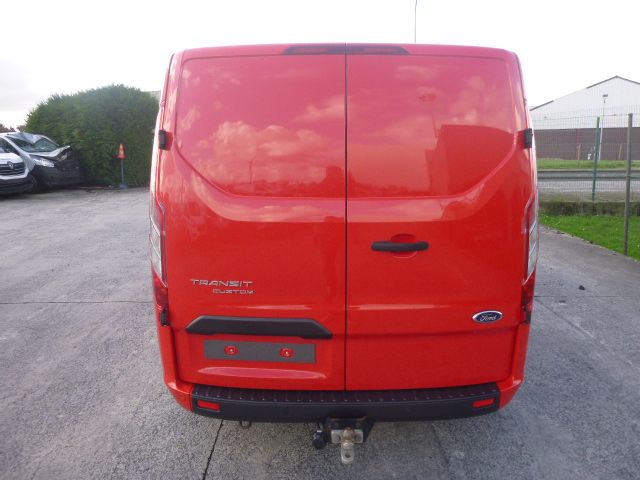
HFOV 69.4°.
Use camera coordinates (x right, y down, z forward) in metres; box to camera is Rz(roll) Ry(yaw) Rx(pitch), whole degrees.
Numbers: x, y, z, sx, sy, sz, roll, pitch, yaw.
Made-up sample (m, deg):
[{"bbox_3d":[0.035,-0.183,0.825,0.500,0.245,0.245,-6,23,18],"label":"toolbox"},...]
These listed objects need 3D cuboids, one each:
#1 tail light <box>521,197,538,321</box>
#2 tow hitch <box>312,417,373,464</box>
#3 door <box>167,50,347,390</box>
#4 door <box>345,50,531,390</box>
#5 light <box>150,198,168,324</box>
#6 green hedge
[{"bbox_3d":[1.010,0.102,2.263,0.115,0.620,0.200,0,11,0],"label":"tail light"},{"bbox_3d":[0.098,0.855,2.014,0.255,0.165,0.250,0,11,0],"label":"tow hitch"},{"bbox_3d":[-0.295,-0.058,2.099,0.830,1.500,0.190,0,11,0],"label":"door"},{"bbox_3d":[0.540,-0.058,2.099,0.850,1.500,0.190,0,11,0],"label":"door"},{"bbox_3d":[-0.780,0.102,2.263,0.115,0.620,0.200,0,11,0],"label":"light"},{"bbox_3d":[-8.800,-3.966,18.176,4.800,3.850,2.600,0,11,0],"label":"green hedge"}]

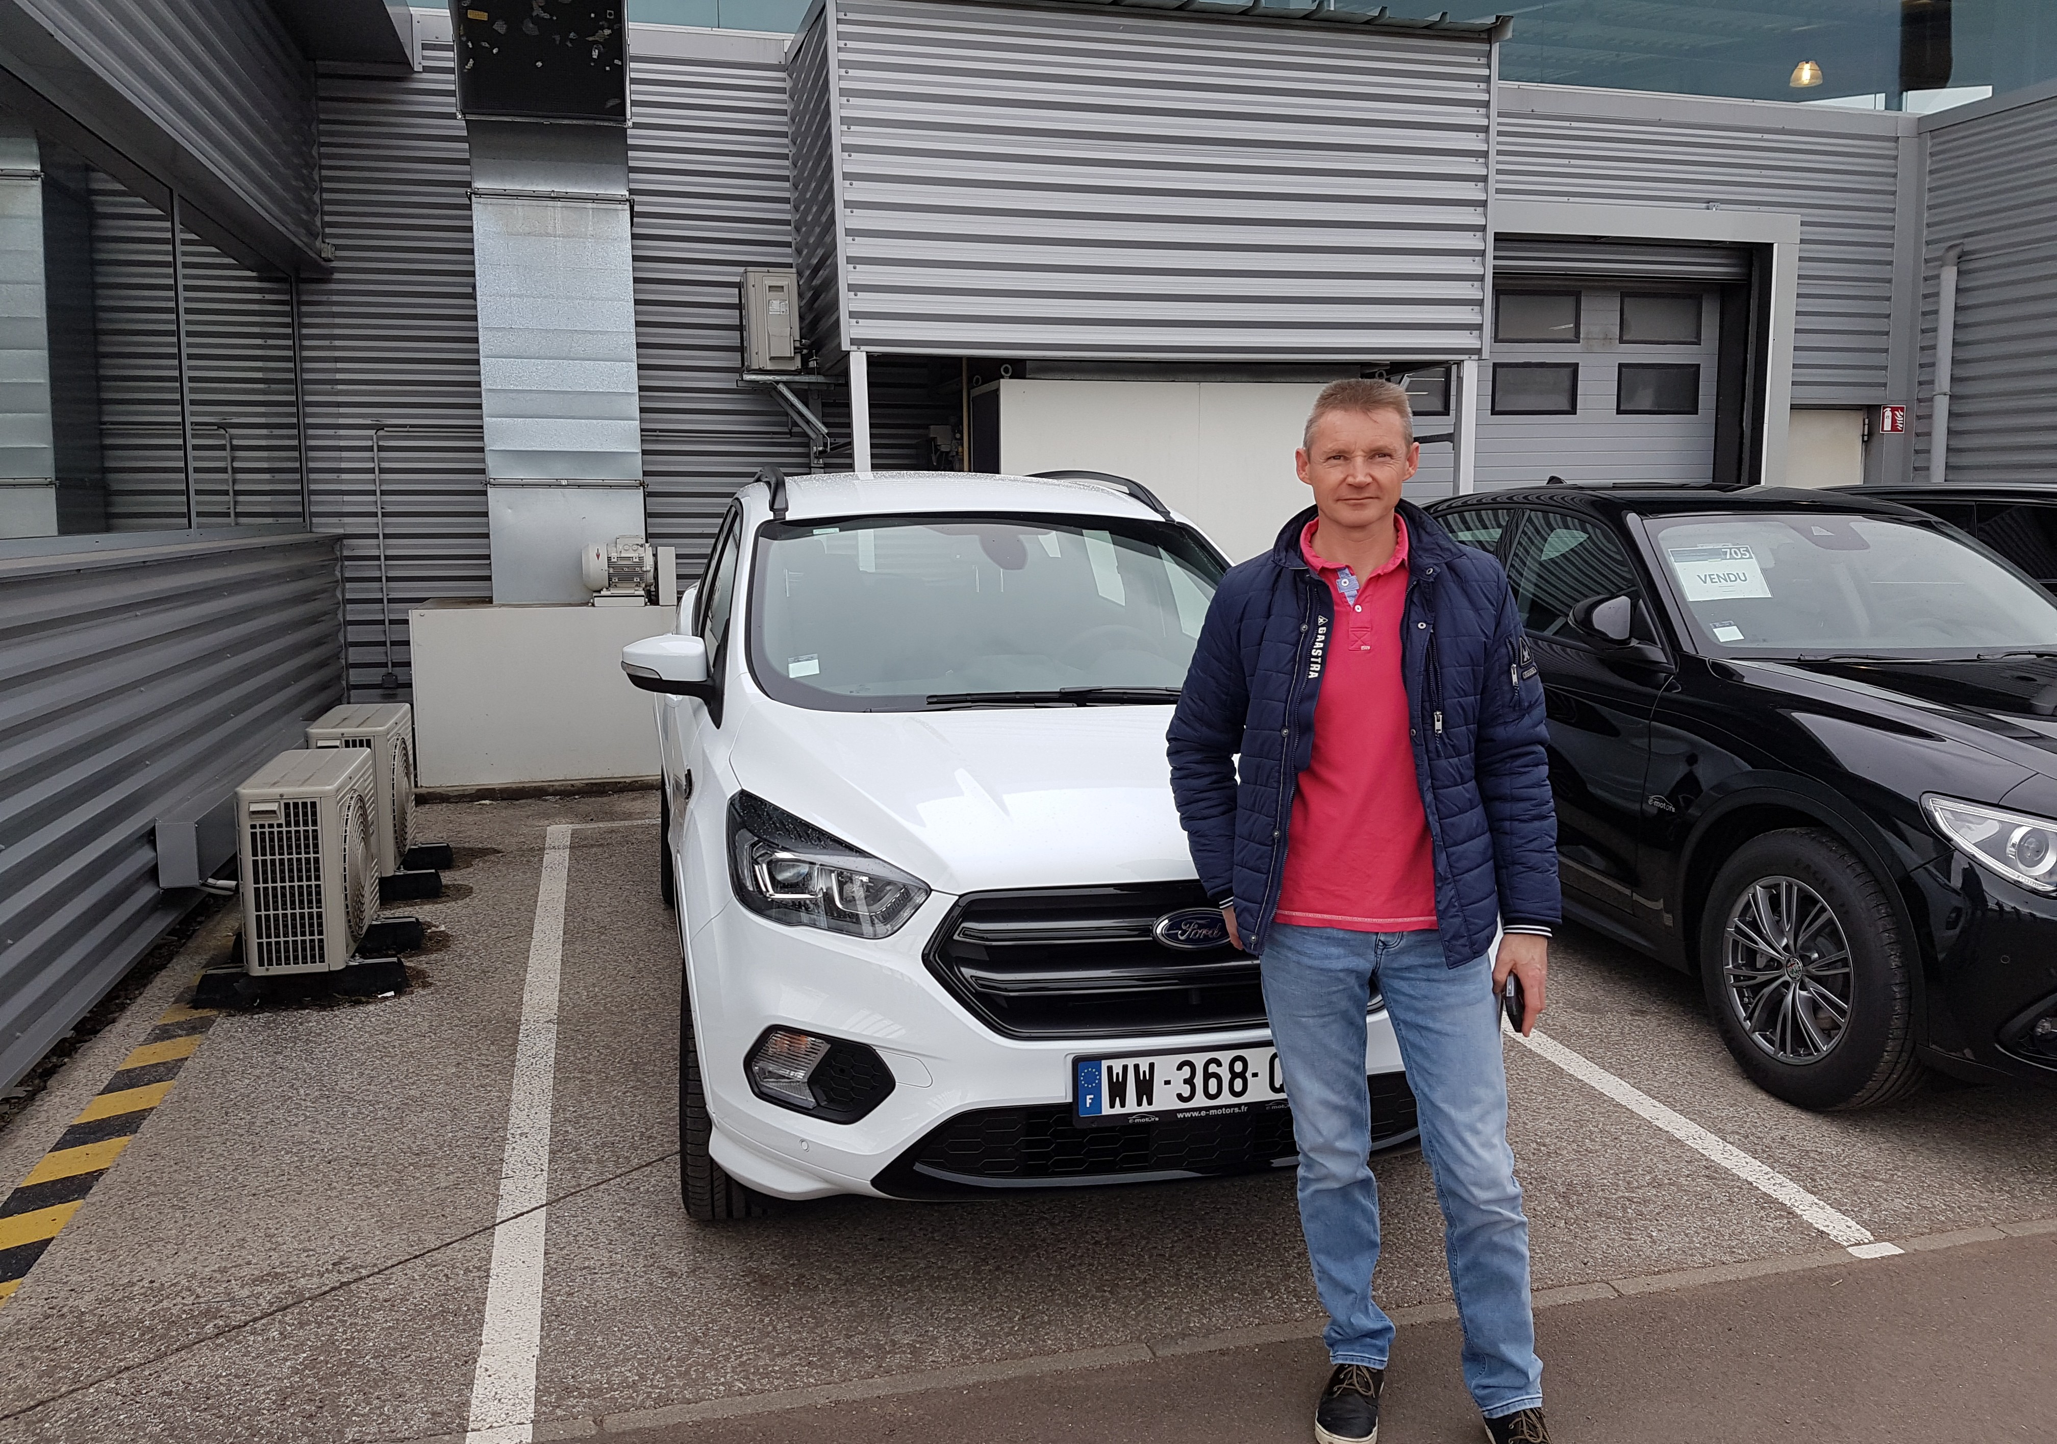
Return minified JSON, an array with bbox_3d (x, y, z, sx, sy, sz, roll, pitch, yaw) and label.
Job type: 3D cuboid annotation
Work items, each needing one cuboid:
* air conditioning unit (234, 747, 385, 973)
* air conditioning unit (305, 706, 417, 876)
[{"bbox_3d":[-2.457,0.462,5.320,0.295,0.620,0.760,-2,9,-14],"label":"air conditioning unit"},{"bbox_3d":[-2.800,0.291,6.530,0.295,0.620,0.760,-3,9,-14],"label":"air conditioning unit"}]

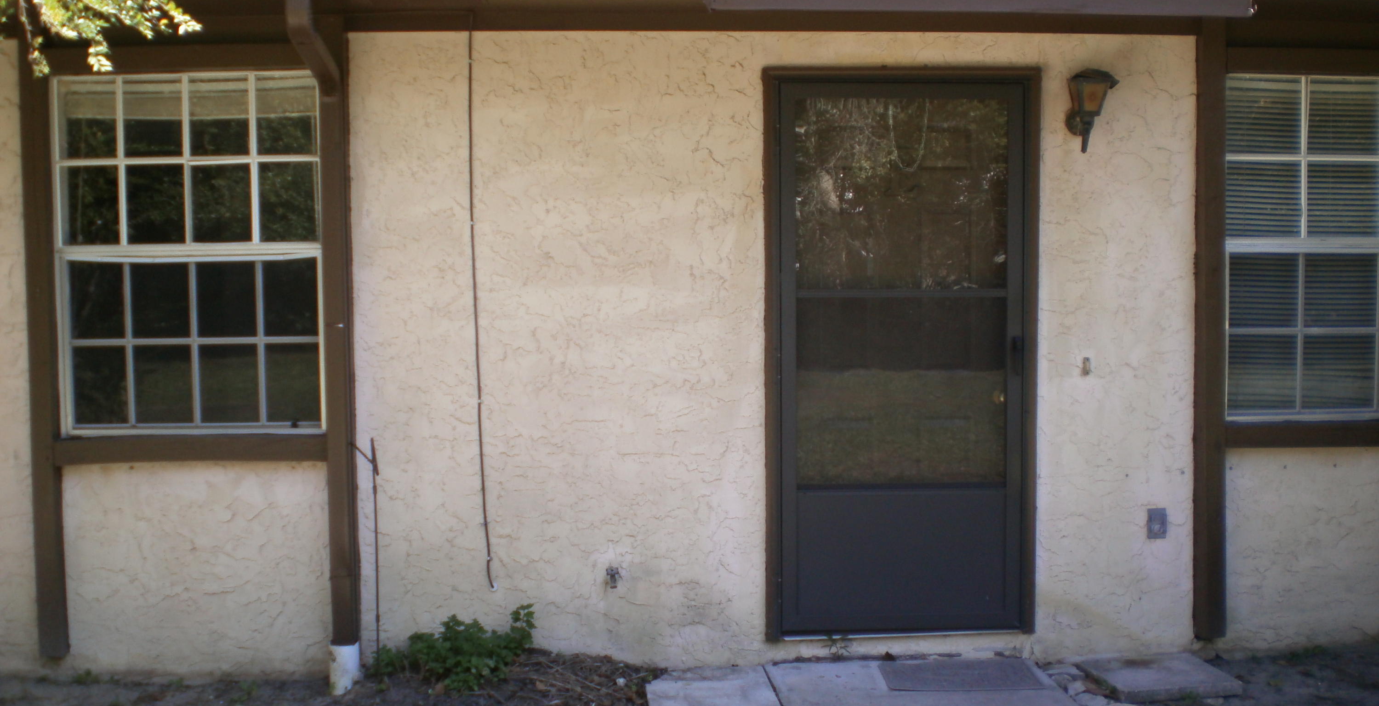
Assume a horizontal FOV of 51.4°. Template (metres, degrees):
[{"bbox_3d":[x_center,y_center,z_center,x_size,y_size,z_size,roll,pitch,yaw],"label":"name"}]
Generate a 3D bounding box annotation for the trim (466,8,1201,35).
[{"bbox_3d":[0.534,-1.188,5.126,2.645,0.088,0.030,-1,3,-3],"label":"trim"}]

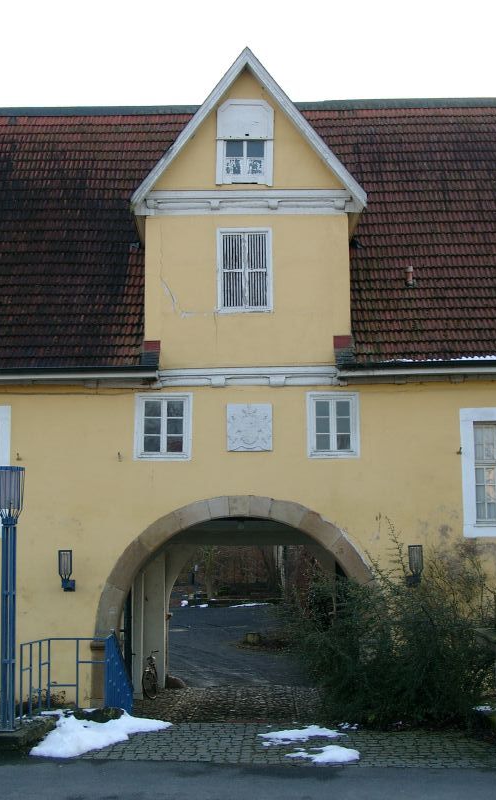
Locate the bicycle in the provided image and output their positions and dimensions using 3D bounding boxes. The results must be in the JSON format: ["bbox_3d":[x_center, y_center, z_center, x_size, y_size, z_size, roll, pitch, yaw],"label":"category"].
[{"bbox_3d":[-2.033,5.818,24.717,0.550,1.040,1.720,-1,-8,1],"label":"bicycle"}]

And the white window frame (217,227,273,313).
[{"bbox_3d":[-0.054,-2.342,20.819,1.009,1.571,0.120,-1,-8,1],"label":"white window frame"}]

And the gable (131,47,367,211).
[{"bbox_3d":[0.023,-4.924,21.074,4.296,3.140,0.500,-1,-8,1],"label":"gable"}]

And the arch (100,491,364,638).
[{"bbox_3d":[-0.108,2.914,20.191,5.164,2.482,0.450,-1,-8,1],"label":"arch"}]

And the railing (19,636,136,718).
[{"bbox_3d":[-2.673,4.473,18.656,1.702,1.170,1.515,-1,-8,1],"label":"railing"}]

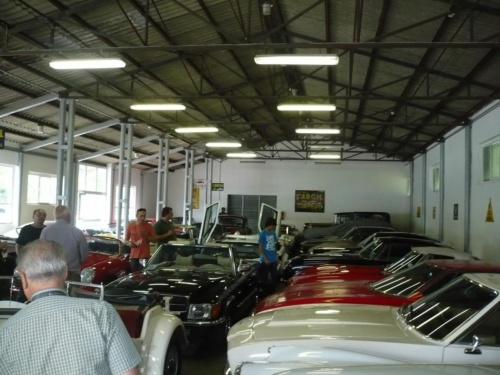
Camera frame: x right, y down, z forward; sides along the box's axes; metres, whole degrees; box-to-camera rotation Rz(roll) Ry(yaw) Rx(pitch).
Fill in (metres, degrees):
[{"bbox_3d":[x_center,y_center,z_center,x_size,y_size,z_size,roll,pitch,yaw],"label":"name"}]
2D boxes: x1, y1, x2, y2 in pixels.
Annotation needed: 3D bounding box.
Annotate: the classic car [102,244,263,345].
[{"bbox_3d":[-0.820,1.539,7.968,1.790,1.280,4.400,1,-3,10],"label":"classic car"}]

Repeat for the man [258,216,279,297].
[{"bbox_3d":[0.378,1.445,9.800,0.460,1.680,0.320,3,-3,-27],"label":"man"}]

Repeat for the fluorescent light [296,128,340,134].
[{"bbox_3d":[2.229,-1.878,16.857,1.550,0.110,0.170,2,-3,10],"label":"fluorescent light"}]

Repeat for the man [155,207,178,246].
[{"bbox_3d":[-1.611,1.329,9.442,0.360,1.820,0.480,2,-3,-21],"label":"man"}]

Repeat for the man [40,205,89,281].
[{"bbox_3d":[-2.054,1.122,5.547,0.520,1.810,0.320,1,-3,9],"label":"man"}]

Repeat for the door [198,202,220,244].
[{"bbox_3d":[-0.977,1.004,12.200,0.300,1.200,0.900,4,-3,-41],"label":"door"}]

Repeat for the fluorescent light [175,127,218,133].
[{"bbox_3d":[-1.808,-1.997,17.591,1.550,0.110,0.170,2,-3,10],"label":"fluorescent light"}]

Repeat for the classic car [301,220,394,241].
[{"bbox_3d":[4.331,2.170,20.898,4.300,1.580,1.700,1,-3,9],"label":"classic car"}]

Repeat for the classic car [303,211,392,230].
[{"bbox_3d":[4.719,2.122,23.500,4.500,1.880,1.750,2,-3,10],"label":"classic car"}]

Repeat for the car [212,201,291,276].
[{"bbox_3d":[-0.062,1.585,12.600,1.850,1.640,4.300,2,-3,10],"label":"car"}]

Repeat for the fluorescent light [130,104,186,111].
[{"bbox_3d":[-2.371,-2.065,13.100,1.480,0.110,0.180,1,-3,10],"label":"fluorescent light"}]

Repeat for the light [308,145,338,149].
[{"bbox_3d":[2.924,-1.681,20.713,1.550,0.110,0.170,2,-3,10],"label":"light"}]

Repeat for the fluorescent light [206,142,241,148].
[{"bbox_3d":[-1.070,-1.736,20.800,1.480,0.110,0.180,1,-3,10],"label":"fluorescent light"}]

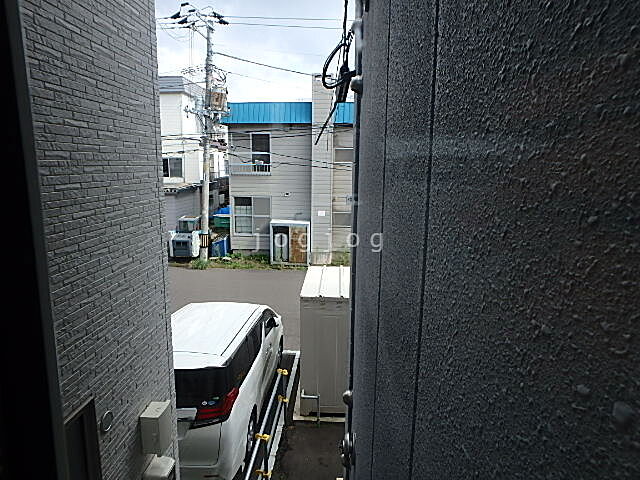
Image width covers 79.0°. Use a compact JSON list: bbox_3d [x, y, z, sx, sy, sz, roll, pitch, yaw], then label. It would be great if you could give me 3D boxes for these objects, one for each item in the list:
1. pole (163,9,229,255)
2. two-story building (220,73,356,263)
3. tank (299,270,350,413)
[{"bbox_3d":[-5.151,-4.354,17.119,2.464,10.763,1.300,1,10,4],"label":"pole"},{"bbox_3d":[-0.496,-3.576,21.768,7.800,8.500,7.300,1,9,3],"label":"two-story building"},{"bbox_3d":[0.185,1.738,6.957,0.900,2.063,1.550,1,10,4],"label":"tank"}]

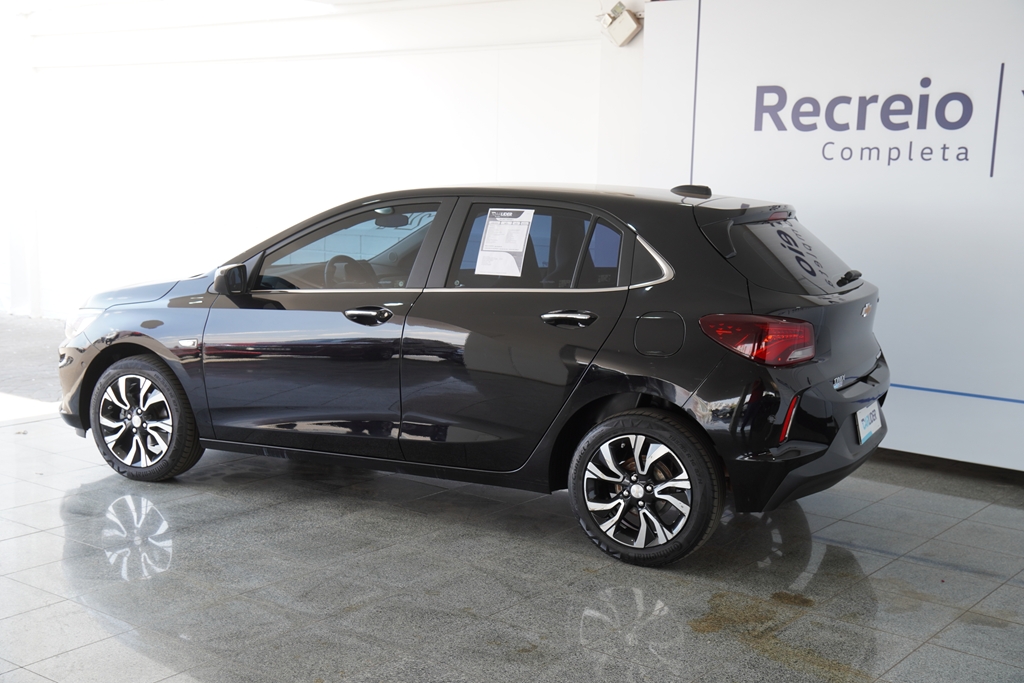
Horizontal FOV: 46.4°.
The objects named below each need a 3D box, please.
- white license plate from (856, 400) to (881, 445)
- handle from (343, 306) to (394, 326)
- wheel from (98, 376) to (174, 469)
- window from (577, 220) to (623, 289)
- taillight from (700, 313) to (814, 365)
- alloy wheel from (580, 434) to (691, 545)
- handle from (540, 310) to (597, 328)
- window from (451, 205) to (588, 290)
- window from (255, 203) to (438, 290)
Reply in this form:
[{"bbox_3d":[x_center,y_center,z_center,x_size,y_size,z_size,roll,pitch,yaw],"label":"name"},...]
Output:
[{"bbox_3d":[1.519,0.338,5.076,0.012,0.135,0.410,-9,1,26],"label":"white license plate"},{"bbox_3d":[-0.613,-0.109,5.119,0.235,0.078,0.055,5,8,25],"label":"handle"},{"bbox_3d":[-1.773,0.376,5.837,0.440,0.440,0.180,5,8,24],"label":"wheel"},{"bbox_3d":[0.365,-0.351,4.766,0.180,0.305,0.035,5,-16,25],"label":"window"},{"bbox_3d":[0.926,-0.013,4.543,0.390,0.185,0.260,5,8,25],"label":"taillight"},{"bbox_3d":[0.527,0.580,4.749,0.440,0.440,0.180,5,8,25],"label":"alloy wheel"},{"bbox_3d":[0.229,-0.087,4.715,0.235,0.073,0.055,5,8,25],"label":"handle"},{"bbox_3d":[0.030,-0.385,4.926,0.597,0.391,0.035,5,-16,25],"label":"window"},{"bbox_3d":[-0.733,-0.418,5.282,0.848,0.456,0.035,5,-16,25],"label":"window"}]

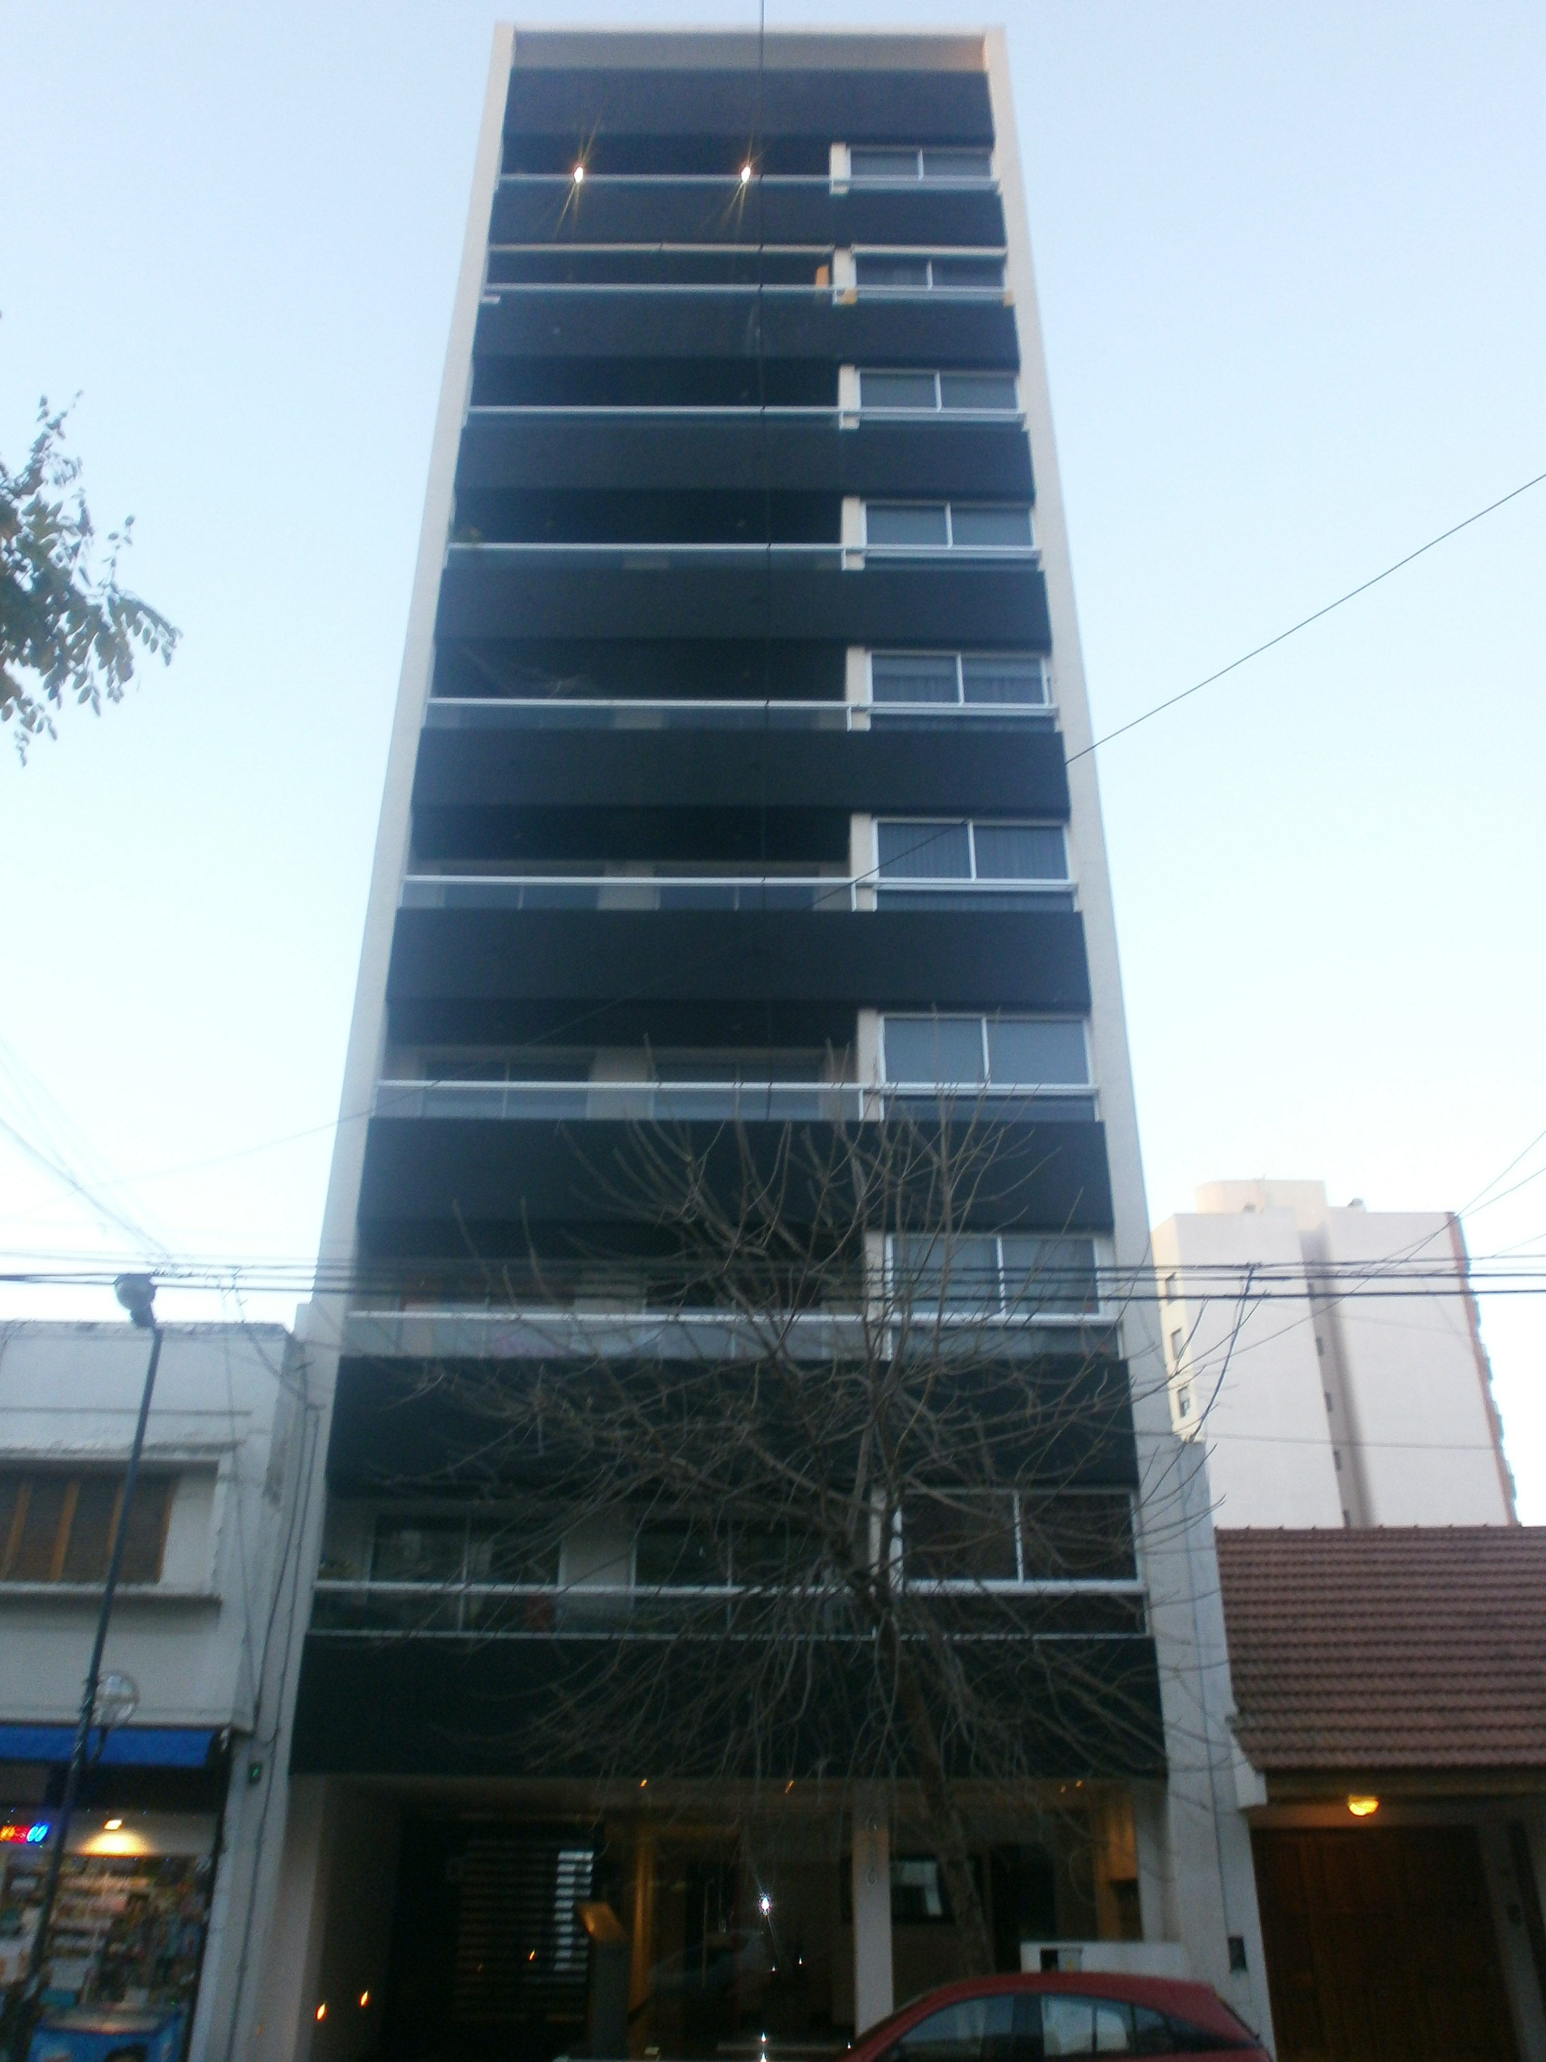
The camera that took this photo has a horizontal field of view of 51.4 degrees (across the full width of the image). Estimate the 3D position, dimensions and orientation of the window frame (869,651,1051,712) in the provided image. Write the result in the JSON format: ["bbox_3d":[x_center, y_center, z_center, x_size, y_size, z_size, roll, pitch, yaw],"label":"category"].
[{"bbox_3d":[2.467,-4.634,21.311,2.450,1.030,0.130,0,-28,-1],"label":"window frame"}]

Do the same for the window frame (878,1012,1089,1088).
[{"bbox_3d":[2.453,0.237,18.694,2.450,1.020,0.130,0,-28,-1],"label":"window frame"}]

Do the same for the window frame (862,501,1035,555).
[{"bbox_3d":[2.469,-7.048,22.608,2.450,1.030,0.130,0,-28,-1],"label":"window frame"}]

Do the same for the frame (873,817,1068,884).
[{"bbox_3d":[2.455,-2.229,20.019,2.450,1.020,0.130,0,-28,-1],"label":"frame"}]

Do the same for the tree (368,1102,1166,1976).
[{"bbox_3d":[0.010,4.347,12.423,6.500,7.400,5.600,0,-28,-1],"label":"tree"}]

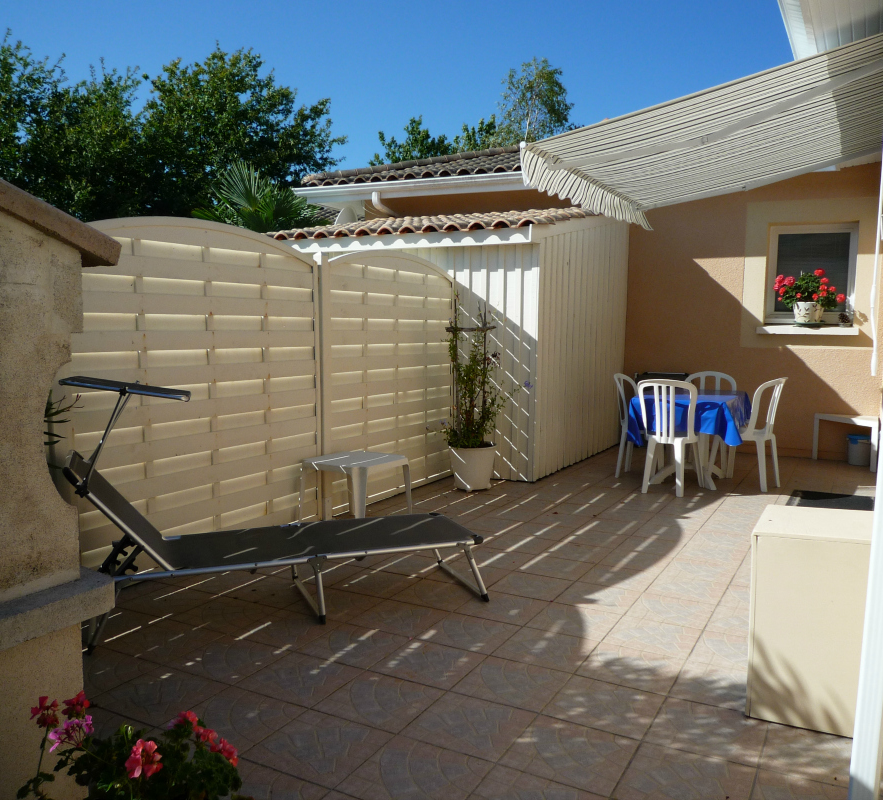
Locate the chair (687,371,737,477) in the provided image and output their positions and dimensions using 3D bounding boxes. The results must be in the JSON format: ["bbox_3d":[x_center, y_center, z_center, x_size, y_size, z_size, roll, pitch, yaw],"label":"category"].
[{"bbox_3d":[2.341,0.208,6.834,0.450,0.890,0.530,3,6,29],"label":"chair"}]

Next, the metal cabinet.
[{"bbox_3d":[1.294,0.720,2.617,0.410,0.590,0.500,3,6,29],"label":"metal cabinet"}]

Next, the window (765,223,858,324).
[{"bbox_3d":[3.644,-1.243,7.618,0.810,1.000,0.120,3,6,29],"label":"window"}]

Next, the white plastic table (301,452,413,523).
[{"bbox_3d":[-0.535,0.595,4.914,0.490,0.440,0.490,4,6,37],"label":"white plastic table"}]

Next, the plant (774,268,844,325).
[{"bbox_3d":[3.581,-0.984,7.514,0.620,0.530,0.430,3,6,29],"label":"plant"}]

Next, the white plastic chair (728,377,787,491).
[{"bbox_3d":[2.462,0.259,6.245,0.450,0.890,0.530,-4,7,-42],"label":"white plastic chair"}]

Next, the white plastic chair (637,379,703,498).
[{"bbox_3d":[1.821,0.270,6.096,0.450,0.890,0.530,3,6,30],"label":"white plastic chair"}]

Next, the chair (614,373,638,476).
[{"bbox_3d":[1.779,0.224,6.630,0.530,0.890,0.450,4,6,38],"label":"chair"}]

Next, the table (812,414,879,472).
[{"bbox_3d":[3.798,0.394,7.261,0.550,0.450,0.540,3,6,29],"label":"table"}]

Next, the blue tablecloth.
[{"bbox_3d":[2.108,0.145,6.453,0.880,0.380,1.060,3,6,29],"label":"blue tablecloth"}]

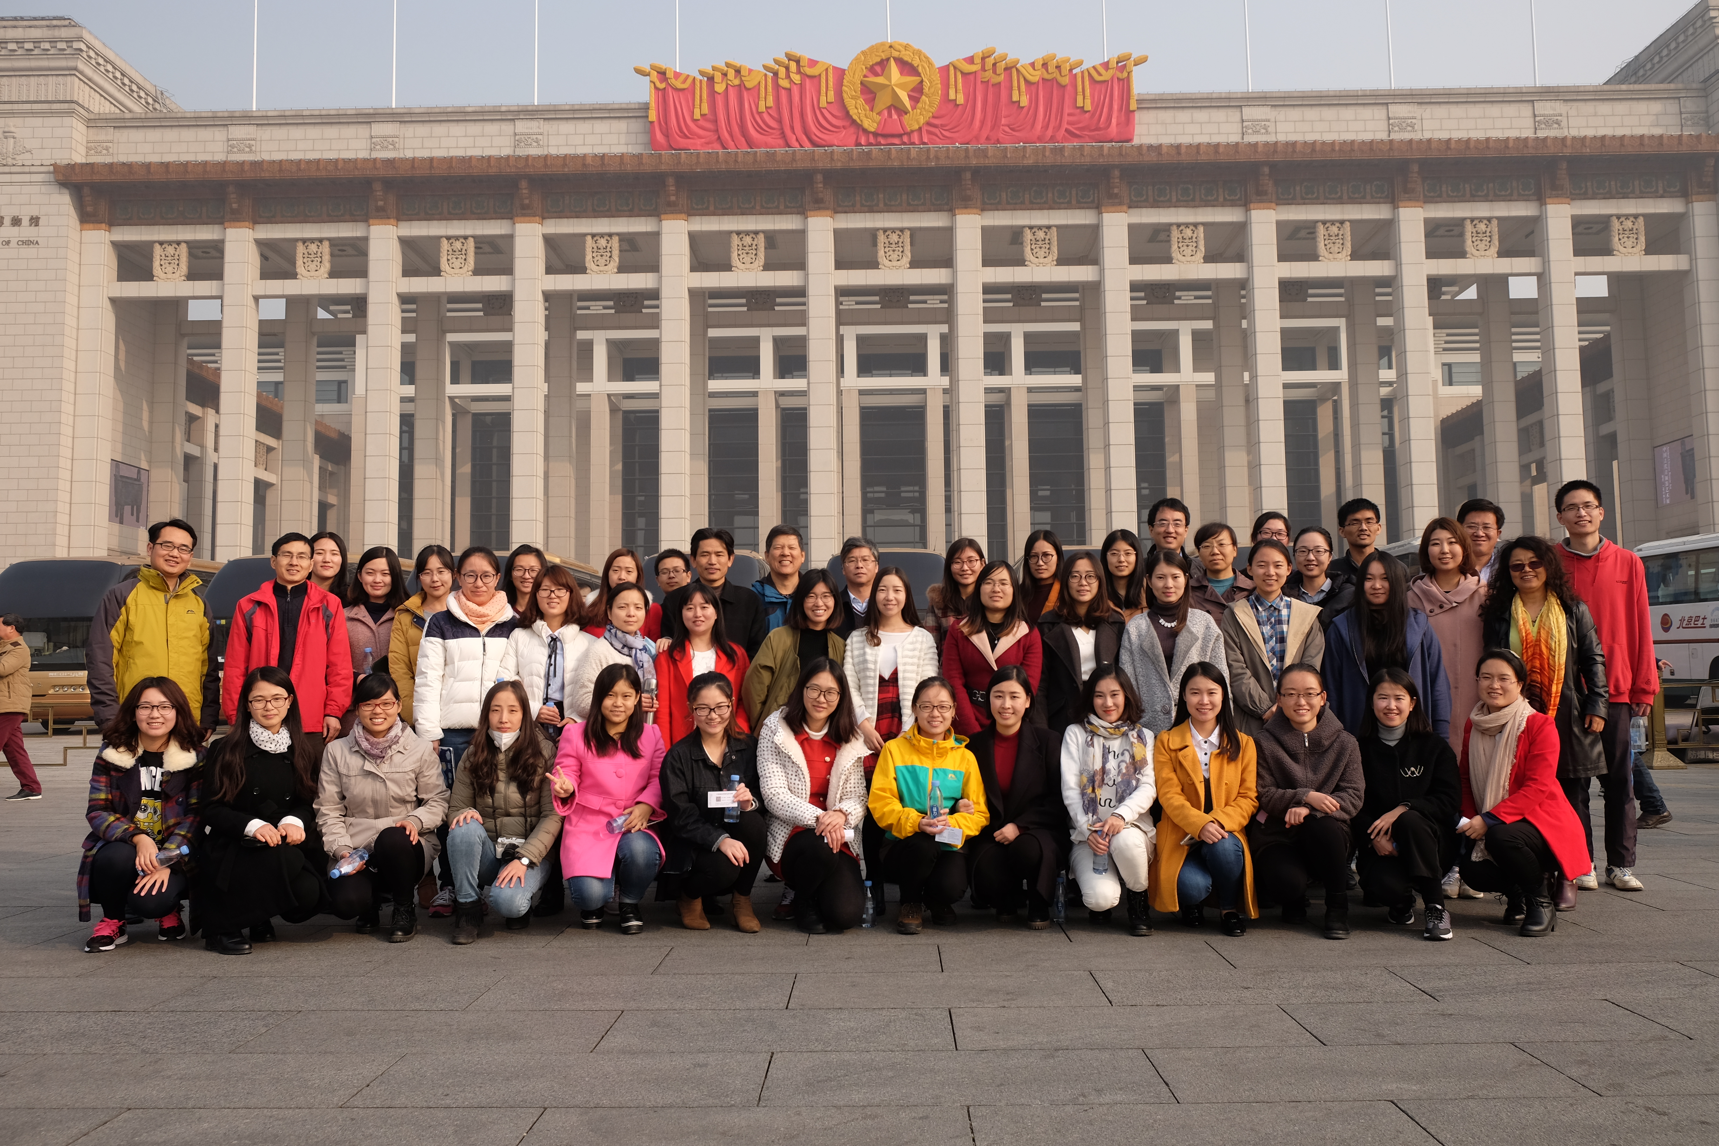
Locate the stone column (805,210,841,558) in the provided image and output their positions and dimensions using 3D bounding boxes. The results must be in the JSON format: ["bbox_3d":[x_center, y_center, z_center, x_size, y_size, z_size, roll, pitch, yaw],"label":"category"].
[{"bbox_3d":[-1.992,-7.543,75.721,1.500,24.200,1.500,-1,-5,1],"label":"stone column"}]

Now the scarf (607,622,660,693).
[{"bbox_3d":[-1.000,0.378,6.080,0.240,0.320,0.200,0,-5,-14],"label":"scarf"}]

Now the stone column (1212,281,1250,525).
[{"bbox_3d":[24.939,-7.586,92.421,1.720,26.615,1.720,-1,-4,1],"label":"stone column"}]

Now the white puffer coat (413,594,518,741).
[{"bbox_3d":[-1.761,0.426,6.270,0.520,0.660,0.320,1,-5,-19],"label":"white puffer coat"}]

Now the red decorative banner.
[{"bbox_3d":[1.718,-26.388,76.686,28.000,6.080,1.000,-1,-5,1],"label":"red decorative banner"}]

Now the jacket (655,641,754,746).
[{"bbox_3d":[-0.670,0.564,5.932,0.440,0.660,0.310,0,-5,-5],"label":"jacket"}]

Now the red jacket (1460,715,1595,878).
[{"bbox_3d":[2.466,0.820,5.120,0.440,0.620,0.440,-4,-6,35],"label":"red jacket"}]

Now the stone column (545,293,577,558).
[{"bbox_3d":[-17.909,-5.587,83.704,1.520,25.300,1.520,-1,-5,1],"label":"stone column"}]

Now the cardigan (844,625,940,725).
[{"bbox_3d":[0.144,0.459,6.180,0.440,0.460,0.280,-1,-4,2],"label":"cardigan"}]

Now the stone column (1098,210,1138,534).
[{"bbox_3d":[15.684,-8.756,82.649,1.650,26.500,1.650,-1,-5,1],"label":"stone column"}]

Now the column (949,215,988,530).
[{"bbox_3d":[7.000,-8.338,85.695,1.600,28.790,1.600,-1,-5,1],"label":"column"}]

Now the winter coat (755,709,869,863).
[{"bbox_3d":[-0.195,0.879,5.660,0.480,0.650,0.460,0,-4,-9],"label":"winter coat"}]

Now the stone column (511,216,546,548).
[{"bbox_3d":[-18.006,-6.587,75.759,1.520,26.000,1.520,-1,-5,1],"label":"stone column"}]

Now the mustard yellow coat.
[{"bbox_3d":[1.376,0.980,5.520,0.410,0.740,0.450,-1,-5,6],"label":"mustard yellow coat"}]

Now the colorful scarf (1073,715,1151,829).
[{"bbox_3d":[1.024,0.810,5.600,0.320,0.480,0.240,-1,-5,0],"label":"colorful scarf"}]

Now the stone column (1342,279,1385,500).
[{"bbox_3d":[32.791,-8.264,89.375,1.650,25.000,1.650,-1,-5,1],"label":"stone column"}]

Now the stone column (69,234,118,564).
[{"bbox_3d":[-48.192,-7.567,86.509,1.600,28.713,1.600,-1,-5,1],"label":"stone column"}]

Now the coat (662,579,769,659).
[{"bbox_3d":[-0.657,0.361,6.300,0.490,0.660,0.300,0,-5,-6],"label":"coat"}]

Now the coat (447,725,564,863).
[{"bbox_3d":[-1.439,0.908,5.620,0.440,0.530,0.410,0,-5,-6],"label":"coat"}]

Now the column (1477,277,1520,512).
[{"bbox_3d":[43.329,-8.073,94.061,1.600,28.790,1.600,-1,-5,1],"label":"column"}]

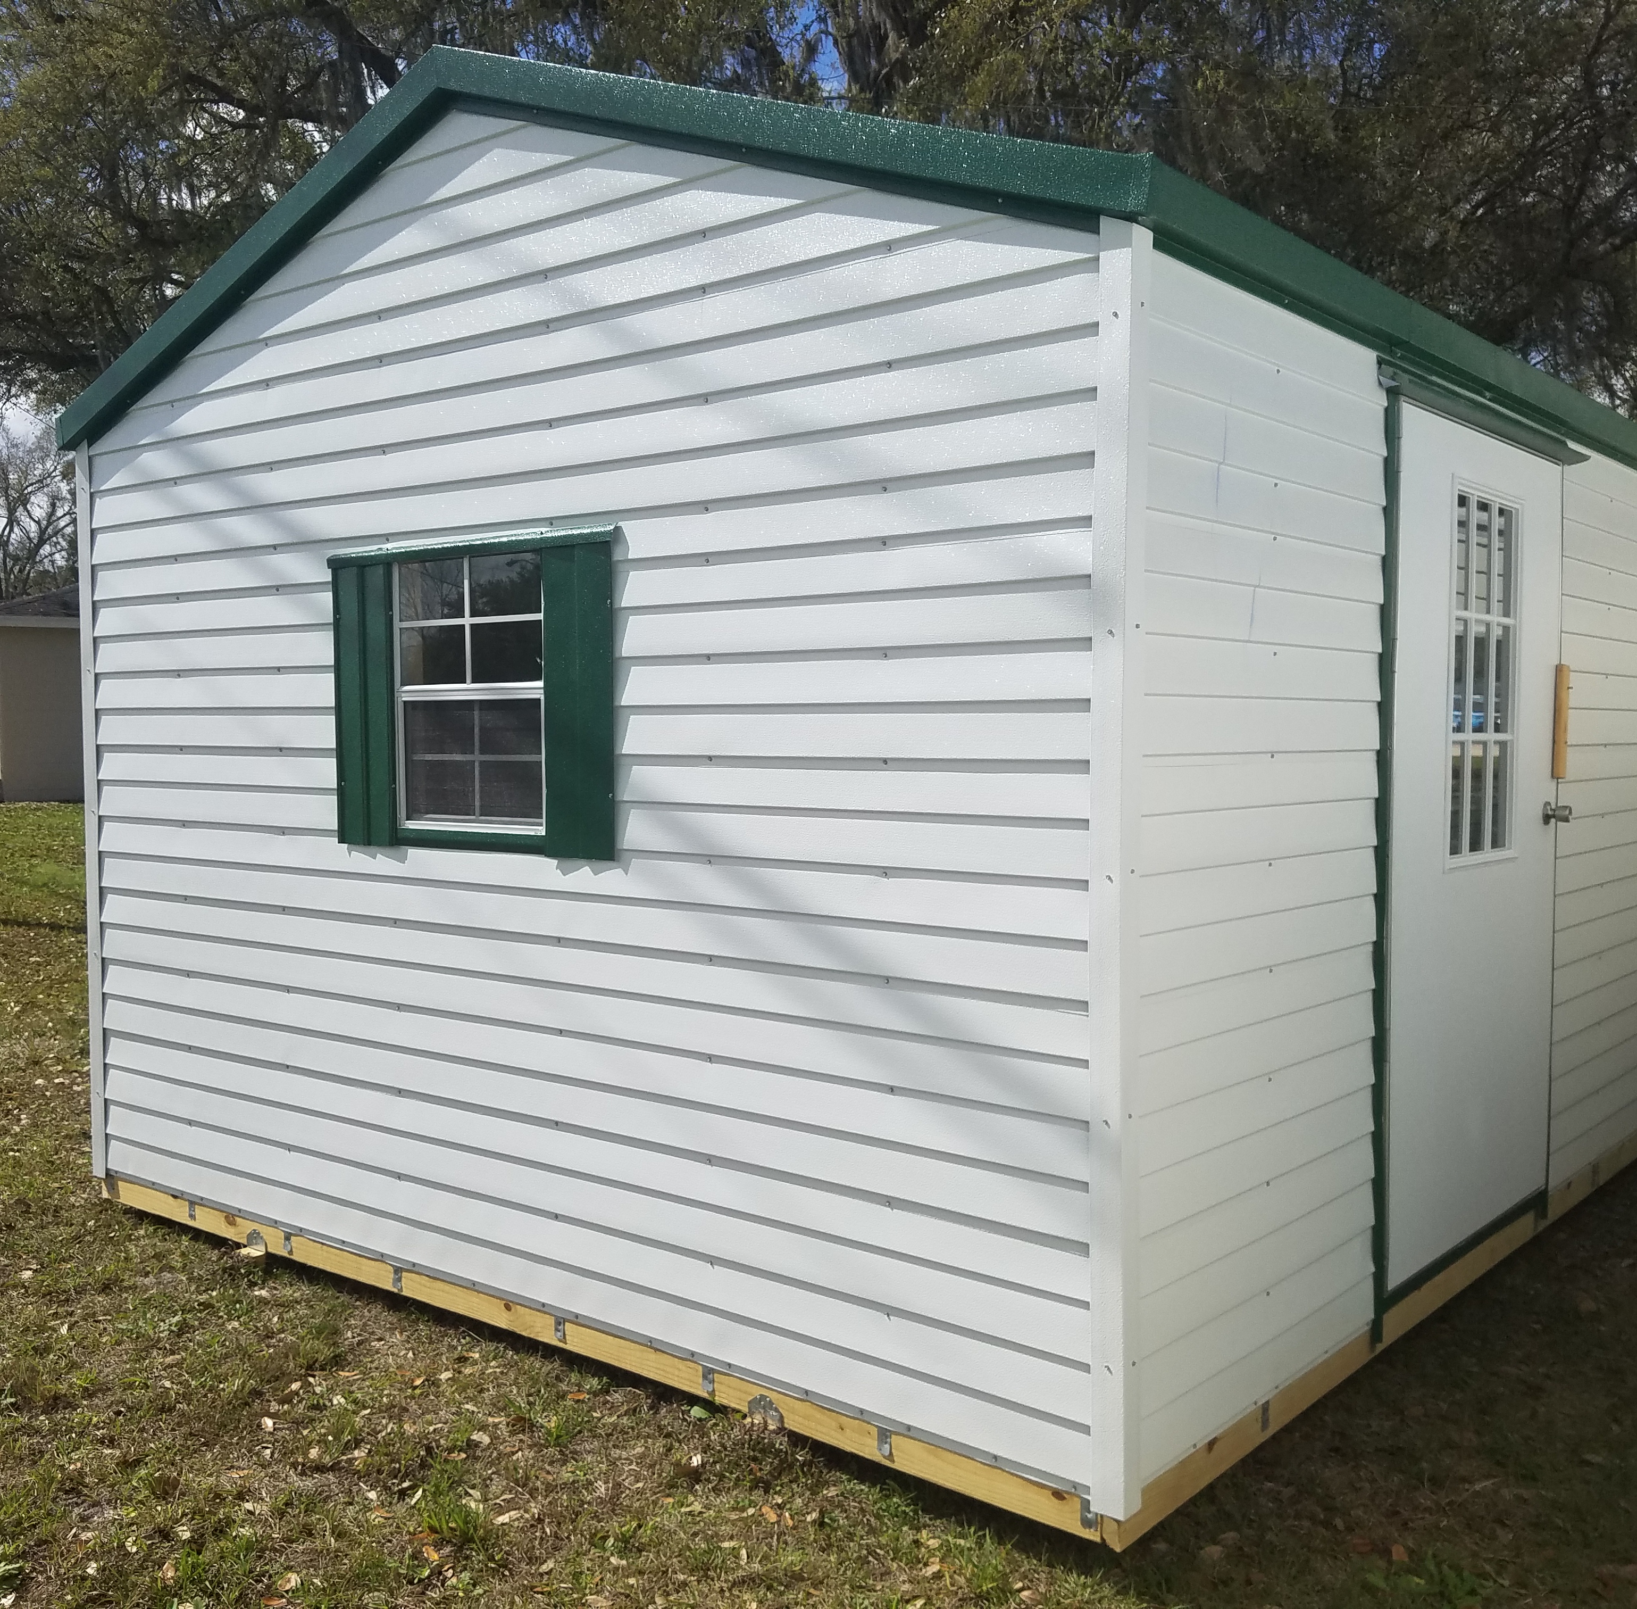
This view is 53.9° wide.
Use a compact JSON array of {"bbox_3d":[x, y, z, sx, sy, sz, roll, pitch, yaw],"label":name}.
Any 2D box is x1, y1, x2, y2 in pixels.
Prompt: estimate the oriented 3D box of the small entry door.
[{"bbox_3d":[1.627,0.088,3.984,0.060,1.970,1.120,2,4,41],"label":"small entry door"}]

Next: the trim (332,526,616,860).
[{"bbox_3d":[-0.810,-0.263,3.798,1.020,0.710,0.070,2,4,40],"label":"trim"}]

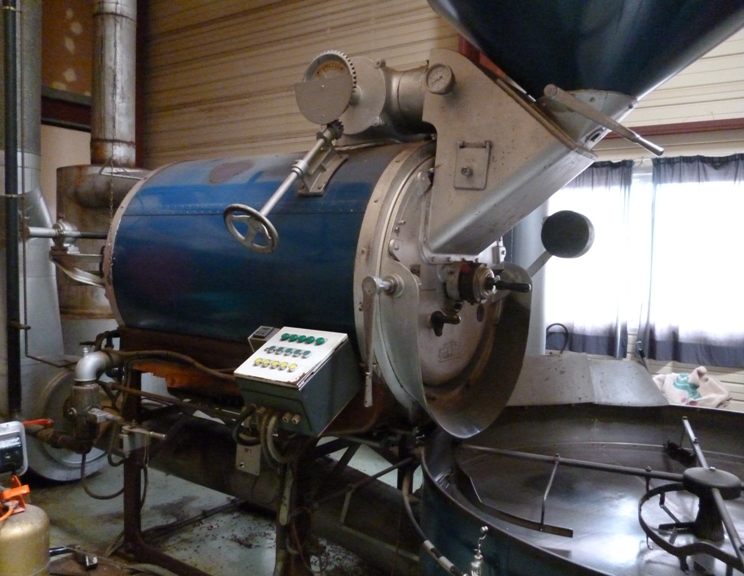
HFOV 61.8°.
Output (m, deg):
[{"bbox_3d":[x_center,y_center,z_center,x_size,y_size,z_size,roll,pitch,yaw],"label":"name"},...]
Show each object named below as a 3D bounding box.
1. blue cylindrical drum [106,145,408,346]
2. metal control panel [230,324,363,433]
[{"bbox_3d":[-0.351,-0.077,3.004,1.471,1.130,1.130,4,4,34],"label":"blue cylindrical drum"},{"bbox_3d":[-0.248,0.319,2.169,0.295,0.216,0.281,4,34,36],"label":"metal control panel"}]

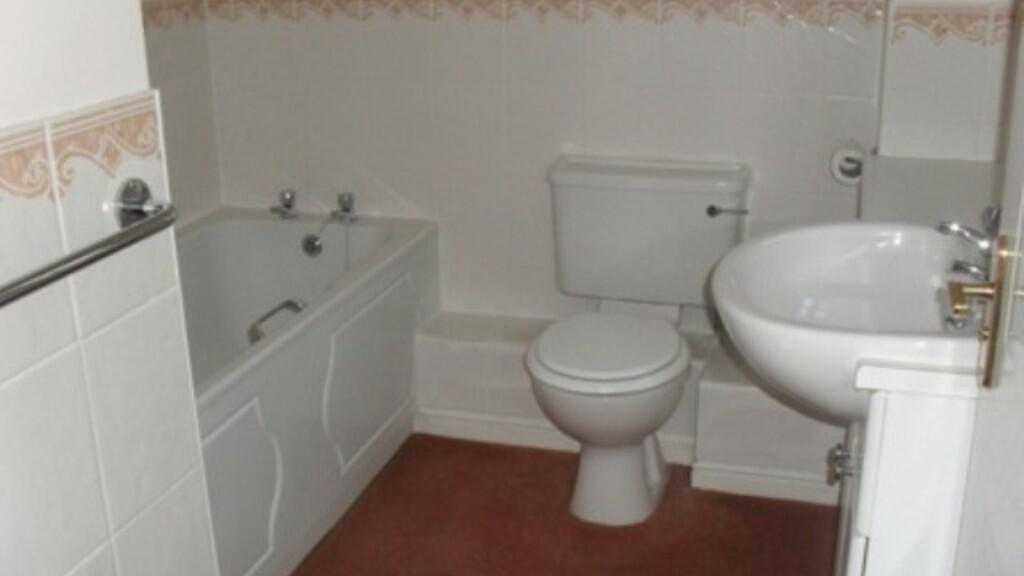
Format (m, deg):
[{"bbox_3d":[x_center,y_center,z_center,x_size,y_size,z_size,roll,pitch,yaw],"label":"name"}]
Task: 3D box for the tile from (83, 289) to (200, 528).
[{"bbox_3d":[-0.451,0.149,1.264,0.008,0.253,0.197,5,19,16],"label":"tile"}]

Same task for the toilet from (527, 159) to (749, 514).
[{"bbox_3d":[0.282,0.131,2.457,0.477,0.760,0.690,5,19,16],"label":"toilet"}]

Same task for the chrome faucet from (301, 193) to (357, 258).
[{"bbox_3d":[-0.532,-0.173,2.936,0.155,0.170,0.120,5,19,16],"label":"chrome faucet"}]

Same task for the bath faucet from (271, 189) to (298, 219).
[{"bbox_3d":[-0.654,-0.231,2.957,0.055,0.085,0.110,5,19,16],"label":"bath faucet"}]

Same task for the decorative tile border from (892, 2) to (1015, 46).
[{"bbox_3d":[0.900,-0.533,2.109,0.260,0.089,0.010,5,19,16],"label":"decorative tile border"}]

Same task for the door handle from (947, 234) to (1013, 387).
[{"bbox_3d":[0.416,0.031,0.930,0.054,0.155,0.105,5,19,16],"label":"door handle"}]

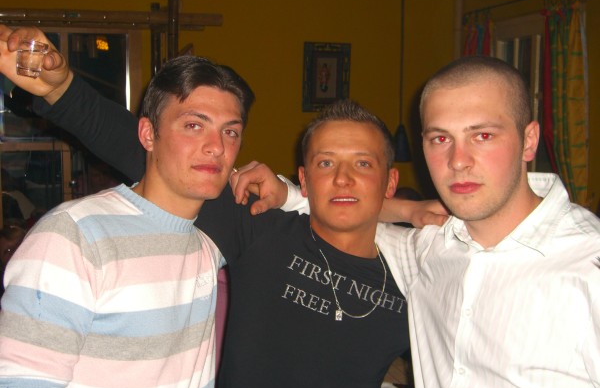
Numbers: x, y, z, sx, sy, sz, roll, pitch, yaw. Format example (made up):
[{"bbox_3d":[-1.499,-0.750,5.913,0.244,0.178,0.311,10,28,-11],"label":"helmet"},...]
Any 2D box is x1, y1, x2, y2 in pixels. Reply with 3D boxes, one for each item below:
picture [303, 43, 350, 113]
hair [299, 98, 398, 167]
[{"bbox_3d":[0.126,-0.542,3.700,0.223,0.322,0.025,0,5,-9],"label":"picture"},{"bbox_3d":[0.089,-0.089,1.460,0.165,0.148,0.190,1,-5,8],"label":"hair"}]

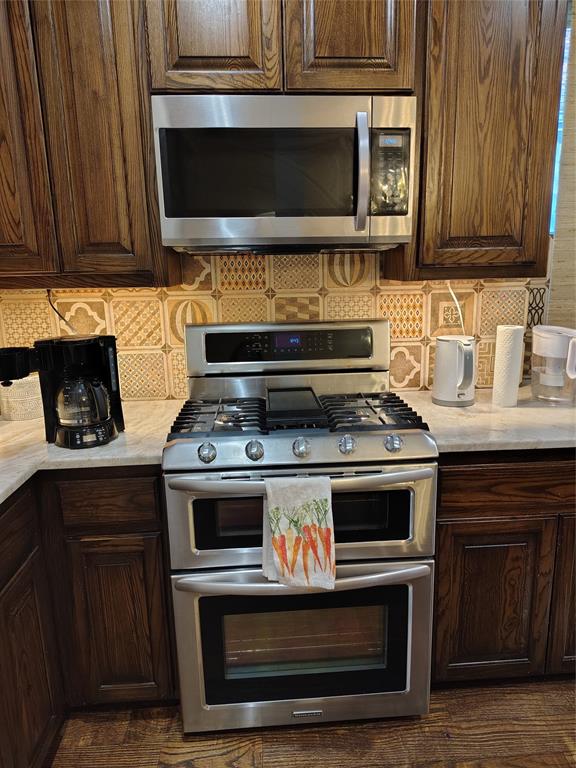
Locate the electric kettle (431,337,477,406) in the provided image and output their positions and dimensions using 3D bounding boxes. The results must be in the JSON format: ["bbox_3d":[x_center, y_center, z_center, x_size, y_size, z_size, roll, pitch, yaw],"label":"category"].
[{"bbox_3d":[0.596,-0.045,1.880,0.148,0.233,0.190,-3,12,-7],"label":"electric kettle"}]

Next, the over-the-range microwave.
[{"bbox_3d":[-0.012,-0.652,1.734,0.757,0.421,0.400,-2,12,-4],"label":"over-the-range microwave"}]

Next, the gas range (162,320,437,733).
[{"bbox_3d":[0.031,0.423,1.784,0.760,1.194,0.705,-2,12,-4],"label":"gas range"}]

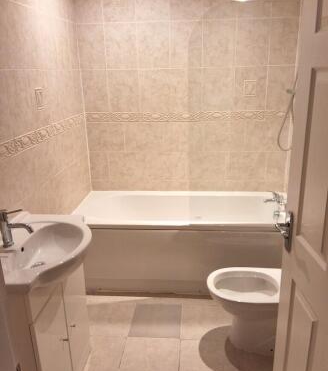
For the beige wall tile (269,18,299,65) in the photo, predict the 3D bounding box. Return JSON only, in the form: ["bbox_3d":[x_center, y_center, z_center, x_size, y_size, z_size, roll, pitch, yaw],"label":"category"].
[{"bbox_3d":[0.906,-1.083,2.663,0.209,0.340,0.012,0,19,5],"label":"beige wall tile"}]

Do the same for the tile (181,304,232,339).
[{"bbox_3d":[0.276,0.905,2.322,0.329,0.012,0.332,0,18,5],"label":"tile"}]

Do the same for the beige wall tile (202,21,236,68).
[{"bbox_3d":[0.425,-1.084,2.702,0.252,0.340,0.012,0,19,5],"label":"beige wall tile"}]

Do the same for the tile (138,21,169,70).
[{"bbox_3d":[-0.080,-1.075,2.727,0.250,0.334,0.012,0,18,6],"label":"tile"}]

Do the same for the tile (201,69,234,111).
[{"bbox_3d":[0.433,-0.763,2.814,0.253,0.340,0.012,0,17,4],"label":"tile"}]

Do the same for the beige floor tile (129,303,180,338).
[{"bbox_3d":[-0.049,0.900,2.353,0.327,0.012,0.343,0,17,4],"label":"beige floor tile"}]

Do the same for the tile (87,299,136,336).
[{"bbox_3d":[-0.378,0.904,2.378,0.325,0.012,0.332,0,18,5],"label":"tile"}]

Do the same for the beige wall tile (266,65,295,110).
[{"bbox_3d":[0.914,-0.762,2.778,0.208,0.340,0.012,0,17,4],"label":"beige wall tile"}]

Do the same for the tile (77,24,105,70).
[{"bbox_3d":[-0.561,-1.087,2.781,0.211,0.340,0.012,0,19,5],"label":"tile"}]

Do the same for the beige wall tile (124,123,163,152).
[{"bbox_3d":[-0.162,-0.403,2.970,0.334,0.247,0.012,0,17,4],"label":"beige wall tile"}]

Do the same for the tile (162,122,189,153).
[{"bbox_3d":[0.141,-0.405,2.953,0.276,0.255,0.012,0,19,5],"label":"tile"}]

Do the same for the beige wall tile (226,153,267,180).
[{"bbox_3d":[0.686,-0.159,2.945,0.332,0.254,0.012,0,18,6],"label":"beige wall tile"}]

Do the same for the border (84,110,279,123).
[{"bbox_3d":[0.165,-0.560,2.868,1.649,0.076,0.012,0,18,6],"label":"border"}]

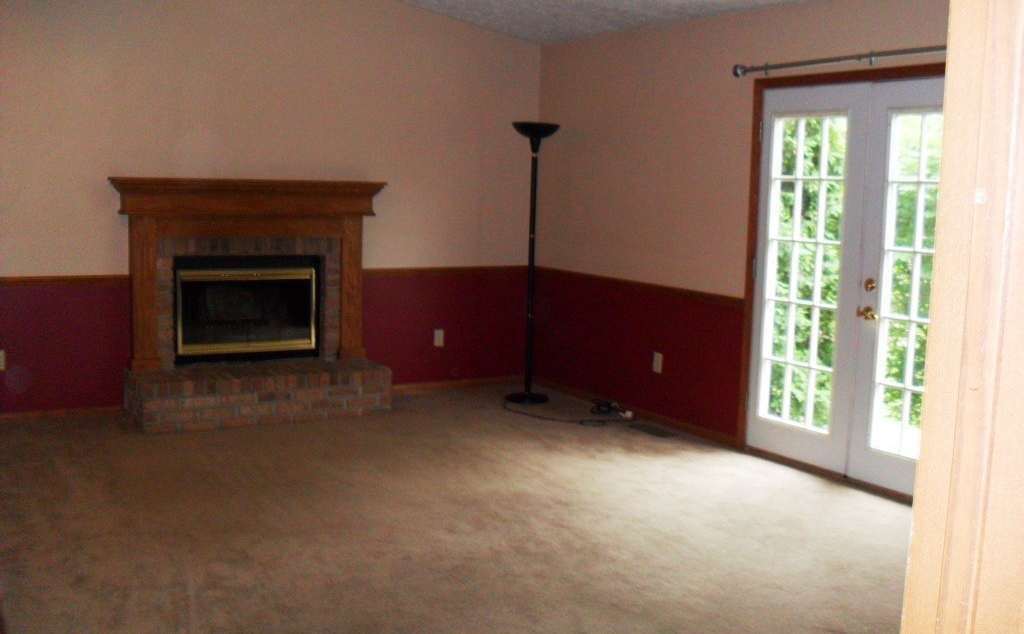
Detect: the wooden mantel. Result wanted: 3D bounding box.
[{"bbox_3d":[-1.594,-0.264,6.438,1.667,1.160,0.224,-3,8,-32],"label":"wooden mantel"}]

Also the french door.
[{"bbox_3d":[1.734,-0.163,5.180,0.078,1.991,1.453,-3,8,-32],"label":"french door"}]

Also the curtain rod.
[{"bbox_3d":[1.704,-1.248,4.998,0.117,0.083,1.745,-3,8,-32],"label":"curtain rod"}]

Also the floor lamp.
[{"bbox_3d":[0.138,-0.347,6.956,0.322,1.857,0.322,2,7,0],"label":"floor lamp"}]

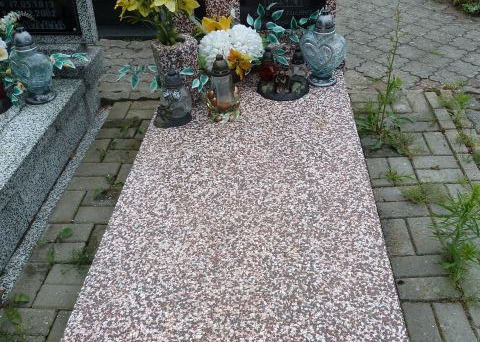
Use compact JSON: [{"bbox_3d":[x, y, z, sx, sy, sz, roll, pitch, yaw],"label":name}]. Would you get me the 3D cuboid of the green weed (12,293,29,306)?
[{"bbox_3d":[-0.753,0.436,1.583,0.053,0.030,0.042,-28,45,-29],"label":"green weed"}]

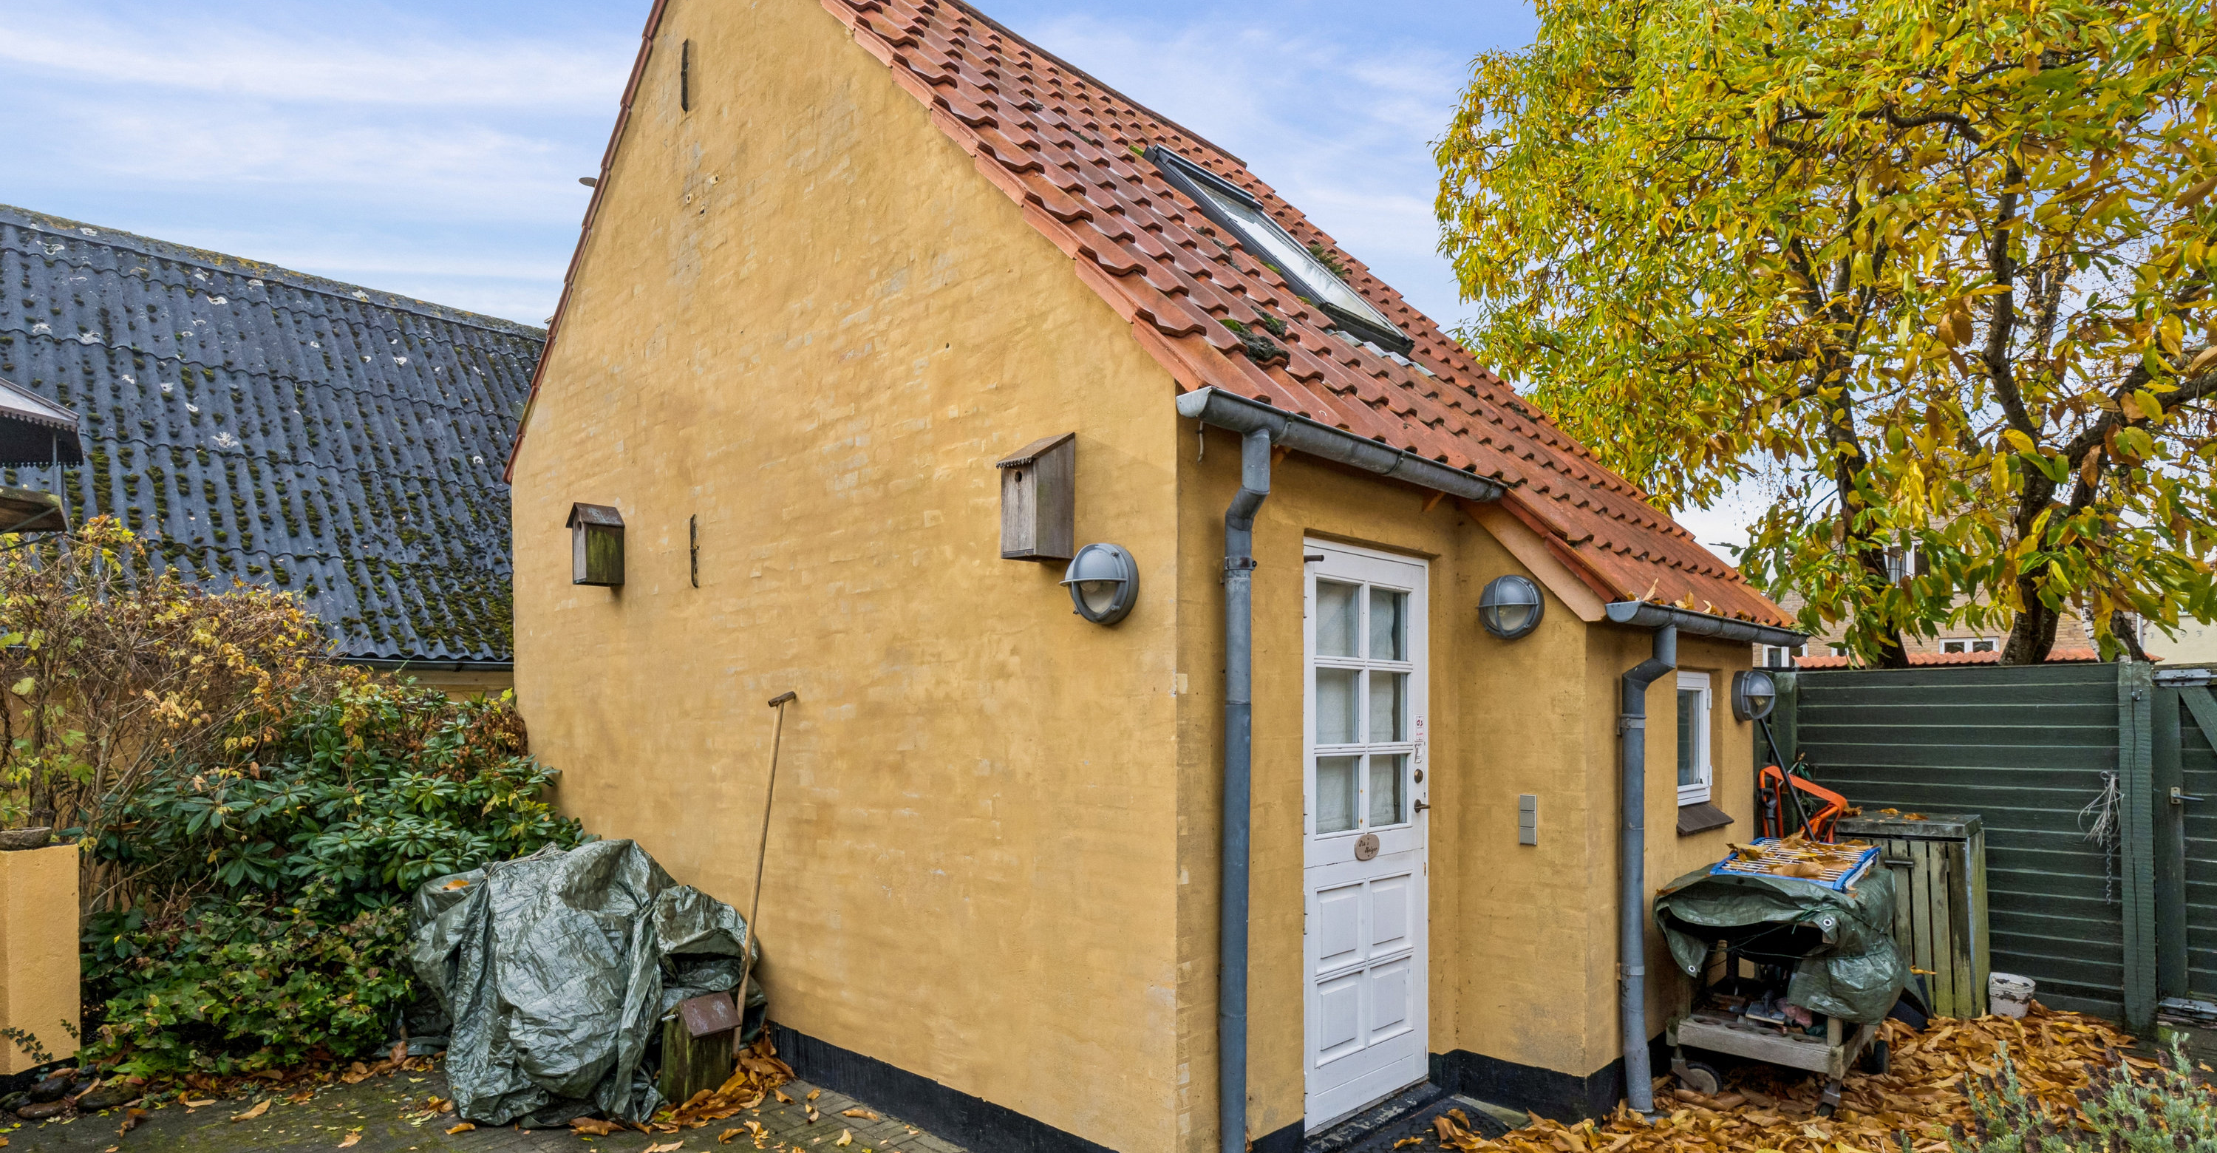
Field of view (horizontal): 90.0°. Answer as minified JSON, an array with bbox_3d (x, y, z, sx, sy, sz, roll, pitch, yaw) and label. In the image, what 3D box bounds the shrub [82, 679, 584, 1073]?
[{"bbox_3d":[-3.860,1.330,5.520,1.950,1.580,1.700,-4,-6,44],"label":"shrub"}]

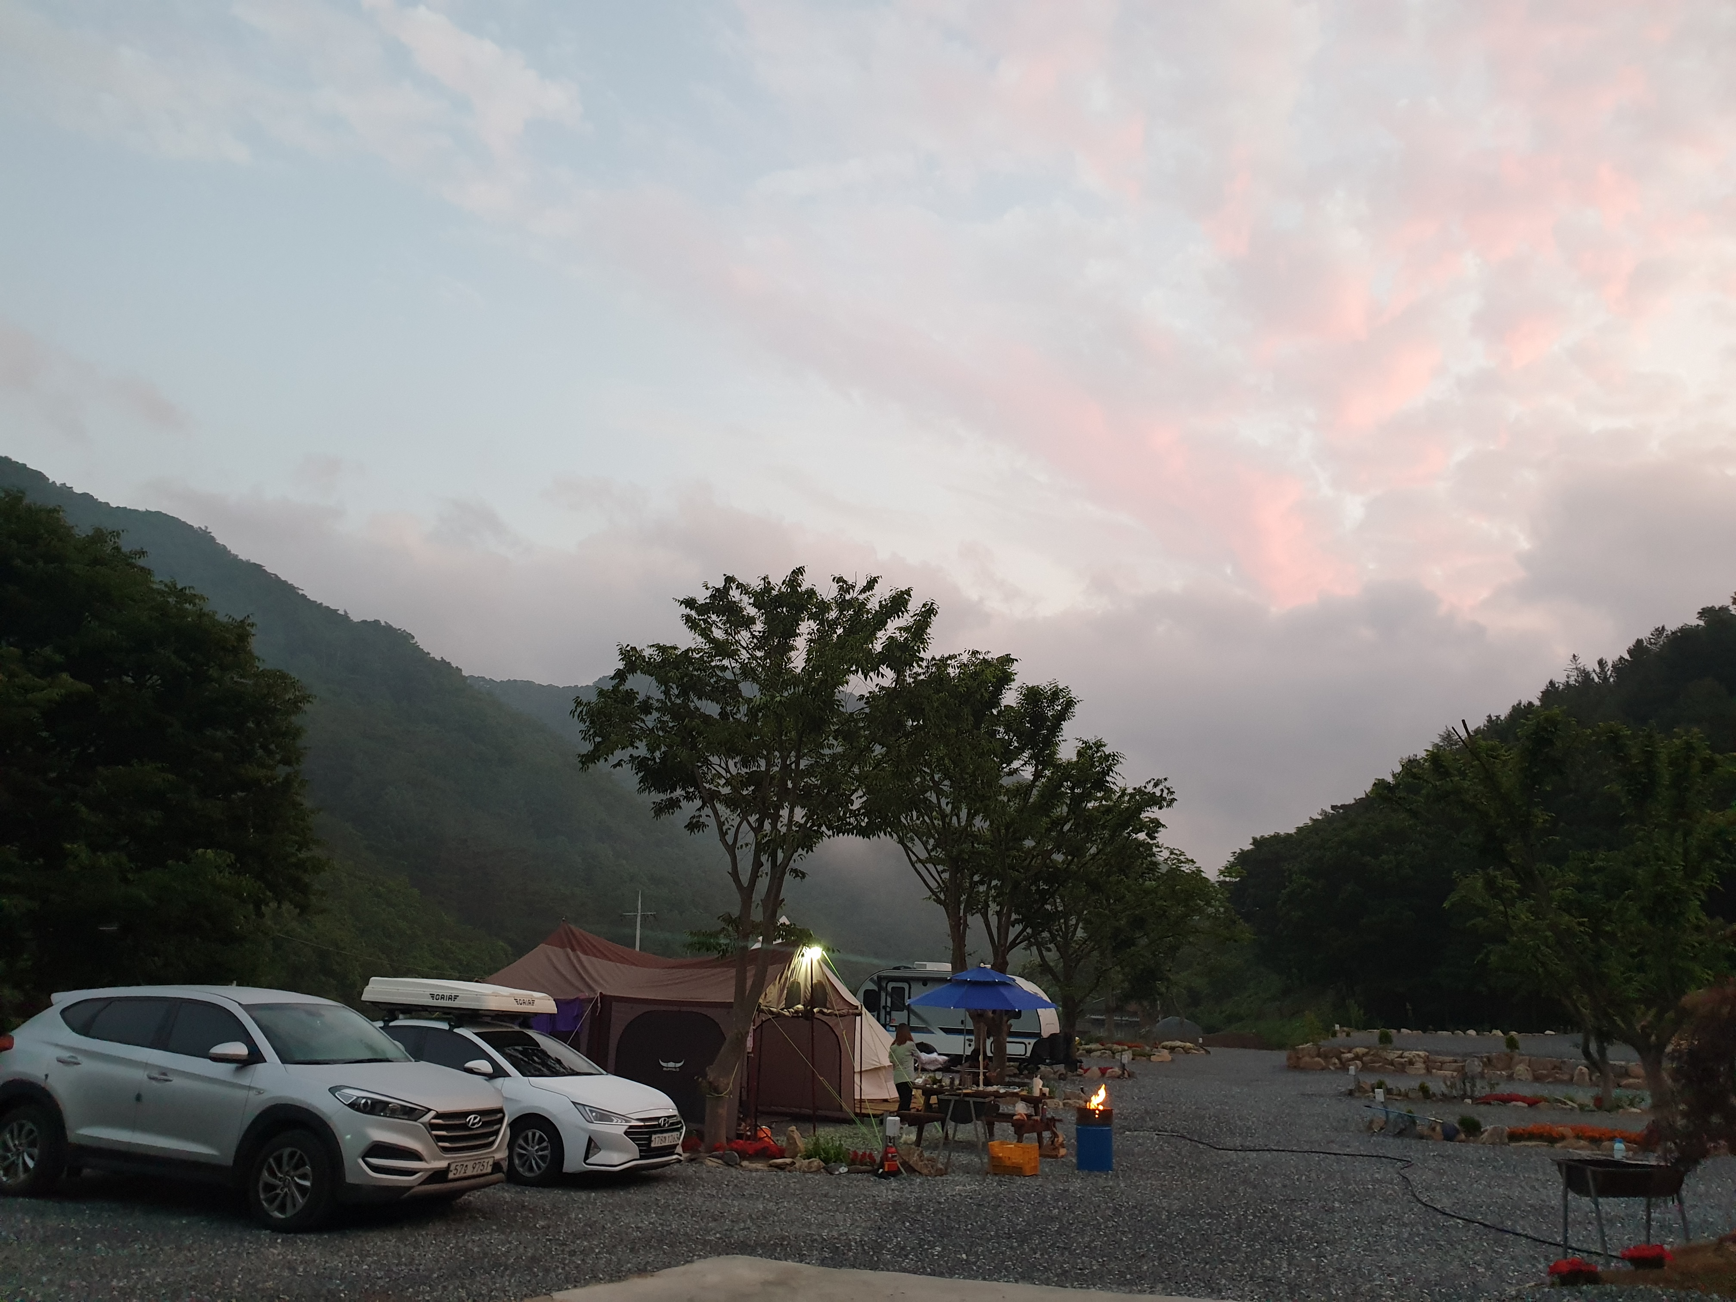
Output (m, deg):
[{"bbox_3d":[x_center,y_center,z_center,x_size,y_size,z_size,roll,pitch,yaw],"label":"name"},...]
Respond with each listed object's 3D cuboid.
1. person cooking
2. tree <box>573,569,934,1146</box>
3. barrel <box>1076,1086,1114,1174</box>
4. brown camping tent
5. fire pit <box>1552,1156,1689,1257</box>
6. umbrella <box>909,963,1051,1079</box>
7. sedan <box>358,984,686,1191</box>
[{"bbox_3d":[0.498,6.170,18.626,0.480,1.640,0.450,-10,-20,35],"label":"person cooking"},{"bbox_3d":[-1.596,2.677,17.529,4.750,7.583,4.700,2,-16,0],"label":"tree"},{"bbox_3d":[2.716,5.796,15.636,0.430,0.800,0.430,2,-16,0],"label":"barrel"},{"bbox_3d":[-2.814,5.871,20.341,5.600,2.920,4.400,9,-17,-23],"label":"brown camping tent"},{"bbox_3d":[6.254,4.594,10.818,0.840,0.730,0.600,1,-16,3],"label":"fire pit"},{"bbox_3d":[1.634,5.883,19.034,2.150,2.441,2.150,2,-16,0],"label":"umbrella"},{"bbox_3d":[-3.996,4.418,13.438,4.620,1.700,1.820,-5,-18,24],"label":"sedan"}]

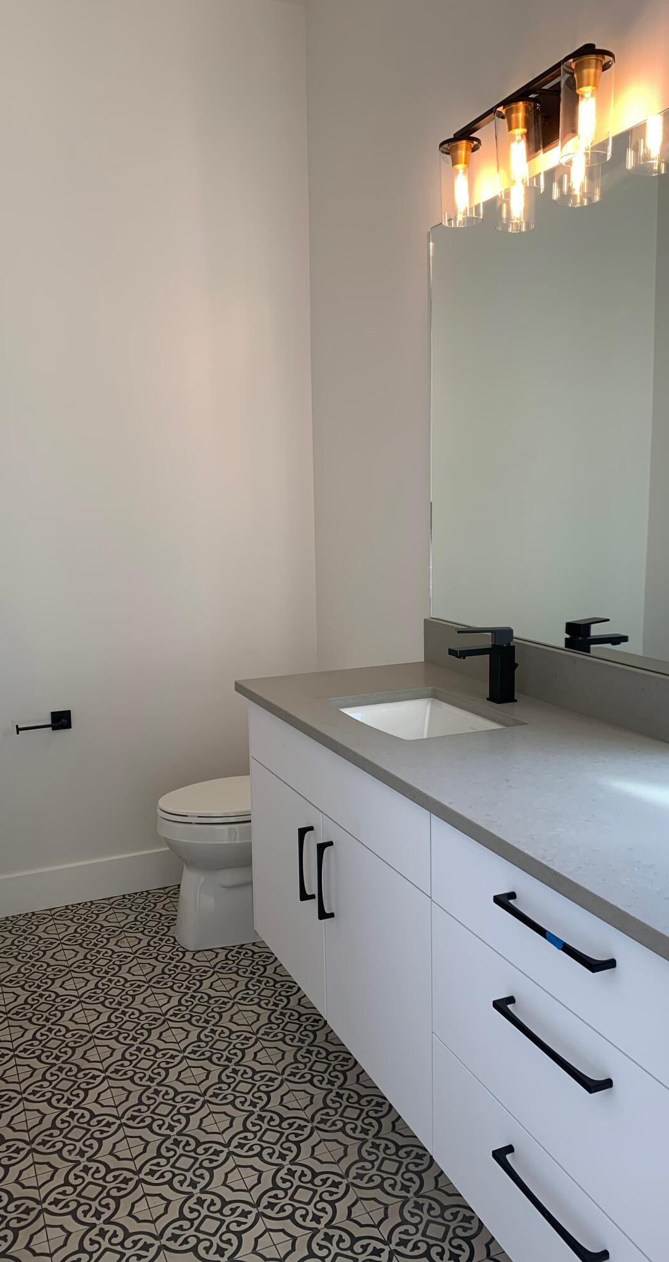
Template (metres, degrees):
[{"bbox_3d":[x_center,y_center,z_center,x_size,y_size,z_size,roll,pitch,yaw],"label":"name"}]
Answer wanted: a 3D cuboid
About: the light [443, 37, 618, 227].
[{"bbox_3d":[0.426,-1.085,2.114,0.142,0.215,0.580,-5,9,-23],"label":"light"}]

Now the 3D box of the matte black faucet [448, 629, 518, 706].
[{"bbox_3d":[0.354,0.084,2.265,0.190,0.180,0.054,-5,9,-23],"label":"matte black faucet"}]

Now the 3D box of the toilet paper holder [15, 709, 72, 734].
[{"bbox_3d":[-0.988,0.321,3.233,0.187,0.067,0.084,-5,9,-23],"label":"toilet paper holder"}]

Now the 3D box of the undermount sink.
[{"bbox_3d":[0.207,0.287,2.225,0.325,0.150,0.455,-5,9,-23],"label":"undermount sink"}]

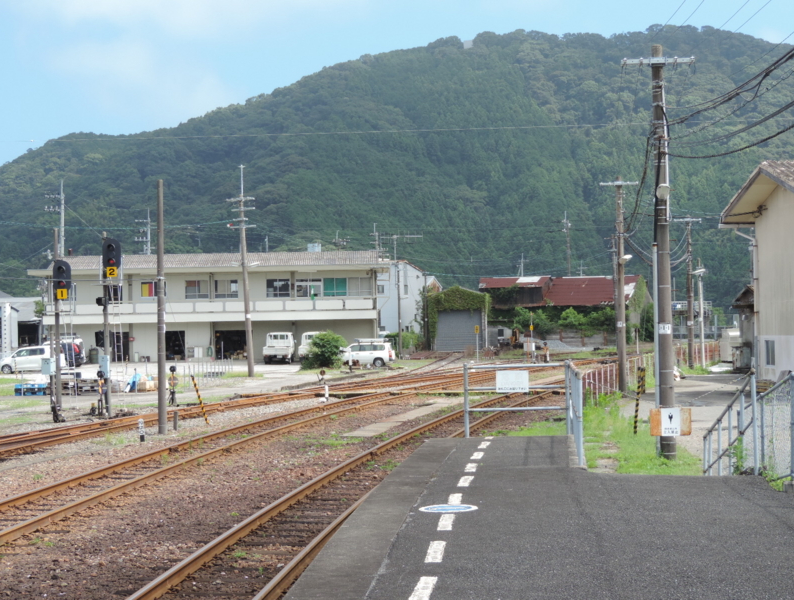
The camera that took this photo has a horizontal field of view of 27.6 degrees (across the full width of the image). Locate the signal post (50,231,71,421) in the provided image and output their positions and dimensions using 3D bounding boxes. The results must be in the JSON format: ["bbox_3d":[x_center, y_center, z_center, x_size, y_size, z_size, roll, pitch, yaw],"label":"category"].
[{"bbox_3d":[-10.312,0.627,49.500,0.650,5.600,0.600,-1,-1,0],"label":"signal post"}]

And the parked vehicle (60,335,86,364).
[{"bbox_3d":[-21.363,3.415,106.500,1.700,1.840,4.100,-1,-1,-9],"label":"parked vehicle"}]

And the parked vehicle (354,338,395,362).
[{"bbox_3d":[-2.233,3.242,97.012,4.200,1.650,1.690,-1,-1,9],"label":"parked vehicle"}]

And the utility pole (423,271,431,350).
[{"bbox_3d":[2.527,1.009,139.051,0.400,6.835,0.300,-1,-1,0],"label":"utility pole"}]

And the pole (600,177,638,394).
[{"bbox_3d":[8.627,-0.616,62.300,1.500,8.350,0.450,-1,-1,0],"label":"pole"}]

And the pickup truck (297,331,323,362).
[{"bbox_3d":[-5.311,3.045,103.064,1.650,1.950,4.100,-1,-1,0],"label":"pickup truck"}]

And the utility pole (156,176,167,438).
[{"bbox_3d":[-5.702,0.182,39.200,0.210,6.150,0.210,-1,-1,0],"label":"utility pole"}]

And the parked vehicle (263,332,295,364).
[{"bbox_3d":[-7.453,3.067,102.000,1.680,1.920,4.200,-1,-1,0],"label":"parked vehicle"}]

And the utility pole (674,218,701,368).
[{"bbox_3d":[15.873,-0.462,88.000,1.500,8.300,0.400,-1,-1,0],"label":"utility pole"}]

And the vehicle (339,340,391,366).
[{"bbox_3d":[-2.233,3.242,97.012,4.200,1.600,1.690,-1,-1,9],"label":"vehicle"}]

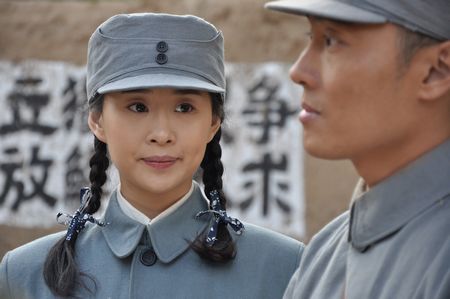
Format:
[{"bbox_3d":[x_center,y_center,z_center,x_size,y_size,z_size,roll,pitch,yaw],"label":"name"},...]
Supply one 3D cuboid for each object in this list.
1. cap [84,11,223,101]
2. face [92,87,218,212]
[{"bbox_3d":[-0.095,-0.124,2.660,0.187,0.110,0.240,0,-3,-7],"label":"cap"},{"bbox_3d":[-0.095,0.000,2.640,0.177,0.162,0.150,0,-2,-7],"label":"face"}]

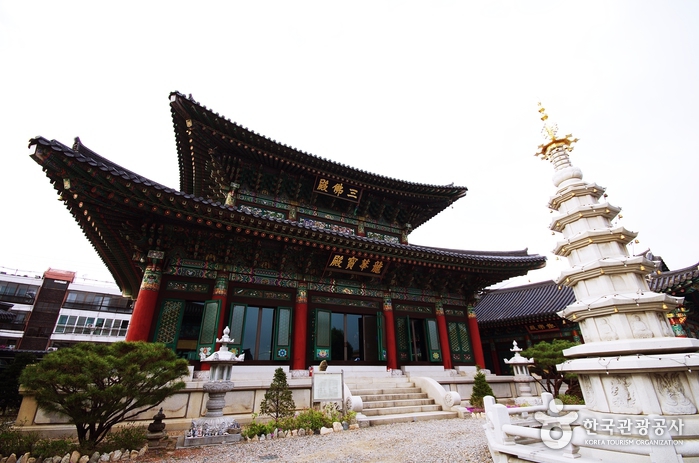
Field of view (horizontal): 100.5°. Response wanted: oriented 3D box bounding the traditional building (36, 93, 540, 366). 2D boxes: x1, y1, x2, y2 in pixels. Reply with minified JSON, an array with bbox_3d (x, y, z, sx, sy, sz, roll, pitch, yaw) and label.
[{"bbox_3d":[-2.174,2.349,22.479,27.100,15.700,17.500,11,-28,-23],"label":"traditional building"}]

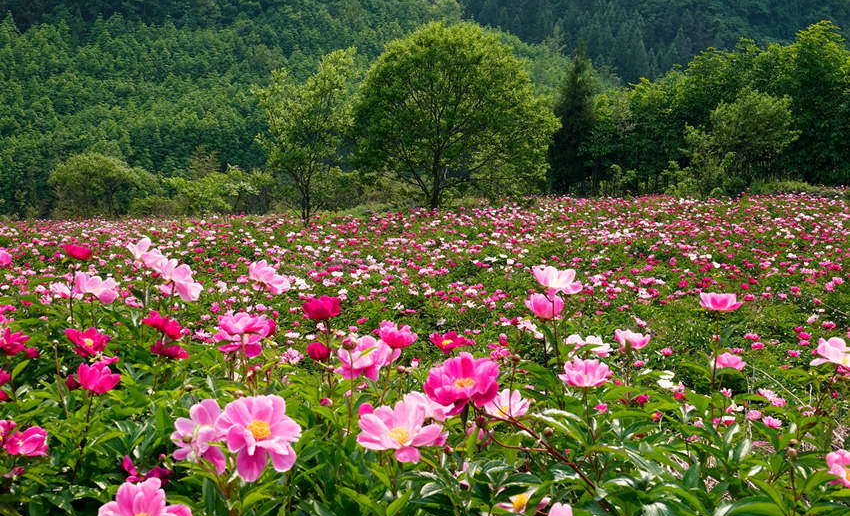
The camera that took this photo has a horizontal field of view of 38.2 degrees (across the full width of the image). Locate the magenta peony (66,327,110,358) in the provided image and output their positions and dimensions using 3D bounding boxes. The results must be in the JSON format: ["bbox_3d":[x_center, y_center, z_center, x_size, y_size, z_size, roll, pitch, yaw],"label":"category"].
[{"bbox_3d":[-0.823,0.207,3.000,0.108,0.075,0.090,0,2,-6],"label":"magenta peony"}]

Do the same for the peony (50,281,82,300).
[{"bbox_3d":[-1.256,0.117,4.300,0.112,0.070,0.100,0,2,0],"label":"peony"}]

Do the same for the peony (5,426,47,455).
[{"bbox_3d":[-0.765,0.349,2.350,0.080,0.057,0.078,1,3,17],"label":"peony"}]

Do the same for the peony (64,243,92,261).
[{"bbox_3d":[-0.991,-0.016,3.500,0.086,0.051,0.085,0,3,0],"label":"peony"}]

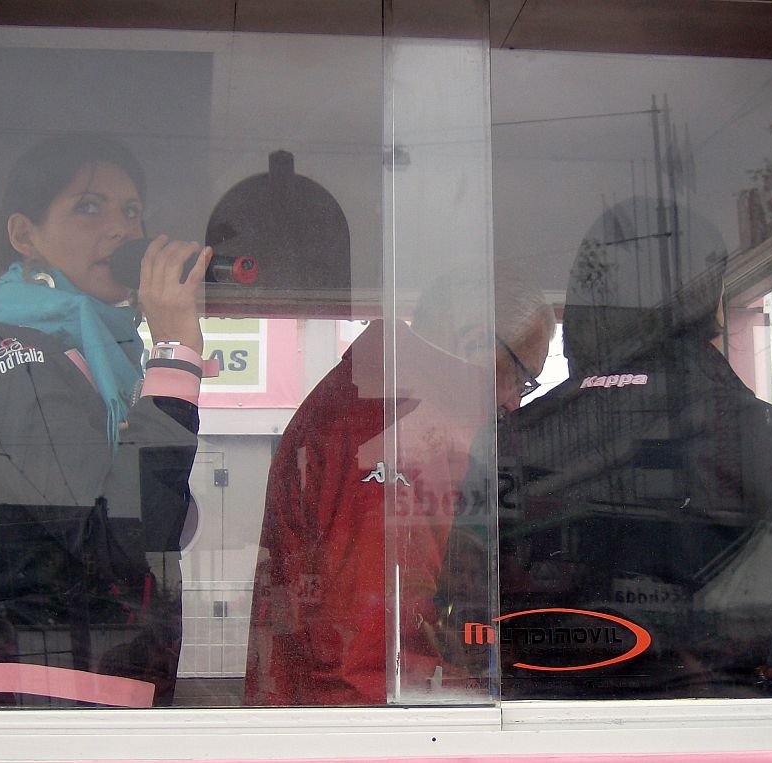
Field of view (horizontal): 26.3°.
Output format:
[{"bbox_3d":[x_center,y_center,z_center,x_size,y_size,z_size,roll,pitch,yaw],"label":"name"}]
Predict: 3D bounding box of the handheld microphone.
[{"bbox_3d":[-0.261,-0.147,2.114,0.237,0.062,0.062,6,0,39],"label":"handheld microphone"}]

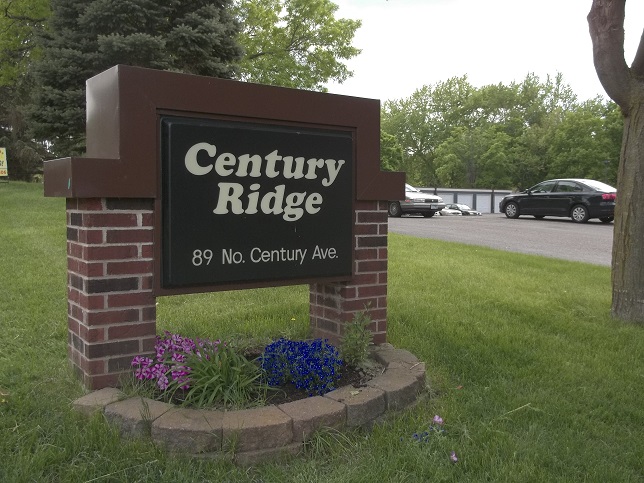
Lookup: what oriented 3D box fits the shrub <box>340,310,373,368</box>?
[{"bbox_3d":[0.201,0.571,3.576,0.181,0.312,0.181,0,3,0],"label":"shrub"}]

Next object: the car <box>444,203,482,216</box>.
[{"bbox_3d":[9.820,-2.040,45.000,1.780,1.430,4.600,-2,4,-36],"label":"car"}]

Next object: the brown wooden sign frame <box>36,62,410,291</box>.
[{"bbox_3d":[-0.451,-0.310,3.580,2.054,1.111,0.542,-2,4,-36],"label":"brown wooden sign frame"}]

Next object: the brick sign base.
[{"bbox_3d":[-0.453,0.222,3.612,1.882,0.938,0.396,-2,4,-36],"label":"brick sign base"}]

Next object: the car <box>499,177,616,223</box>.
[{"bbox_3d":[8.390,-1.440,21.500,1.780,1.450,4.630,-2,4,-34],"label":"car"}]

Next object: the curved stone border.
[{"bbox_3d":[-0.132,0.789,3.090,1.999,0.157,0.881,-2,4,-36],"label":"curved stone border"}]

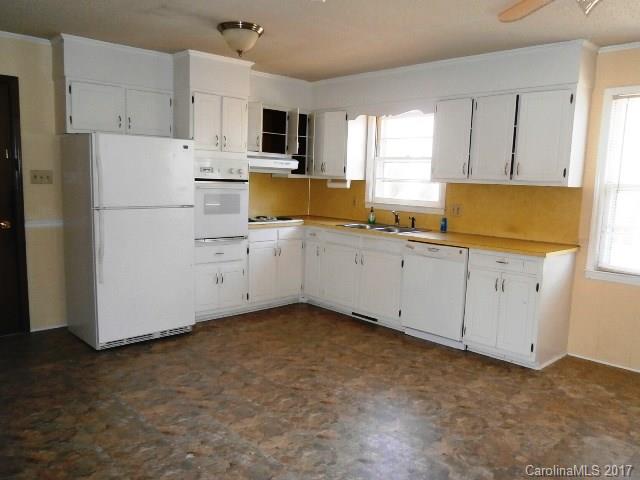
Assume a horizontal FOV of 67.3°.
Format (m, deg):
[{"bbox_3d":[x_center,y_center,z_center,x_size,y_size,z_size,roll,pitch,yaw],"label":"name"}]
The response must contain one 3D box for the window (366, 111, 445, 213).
[{"bbox_3d":[0.922,-0.840,5.175,0.080,1.060,1.063,-6,10,-42],"label":"window"}]

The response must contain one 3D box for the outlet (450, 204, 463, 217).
[{"bbox_3d":[1.319,-0.285,4.638,0.012,0.113,0.123,-5,10,-43],"label":"outlet"}]

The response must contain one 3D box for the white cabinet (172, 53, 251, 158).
[{"bbox_3d":[-1.104,-1.285,4.678,0.624,0.842,0.584,-5,10,-43],"label":"white cabinet"}]

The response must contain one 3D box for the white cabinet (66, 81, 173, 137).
[{"bbox_3d":[-1.860,-1.152,4.393,0.920,0.435,0.370,-6,10,-42],"label":"white cabinet"}]

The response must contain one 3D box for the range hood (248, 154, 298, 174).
[{"bbox_3d":[-0.669,-0.845,5.240,0.728,0.178,0.485,-5,10,-43],"label":"range hood"}]

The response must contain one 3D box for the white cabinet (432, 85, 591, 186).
[{"bbox_3d":[1.600,-0.858,4.174,0.330,0.760,1.240,-6,10,-42],"label":"white cabinet"}]

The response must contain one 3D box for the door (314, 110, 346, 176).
[{"bbox_3d":[0.112,-1.073,5.413,0.025,0.708,0.510,-5,10,-43],"label":"door"}]

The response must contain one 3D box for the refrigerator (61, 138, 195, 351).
[{"bbox_3d":[-1.653,-0.030,4.216,0.840,1.678,0.738,-5,10,-43],"label":"refrigerator"}]

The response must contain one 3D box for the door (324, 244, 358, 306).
[{"bbox_3d":[0.203,0.368,4.931,0.466,0.644,0.030,9,11,43],"label":"door"}]

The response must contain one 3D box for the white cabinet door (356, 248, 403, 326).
[{"bbox_3d":[0.557,0.428,4.591,0.504,0.650,0.030,9,11,43],"label":"white cabinet door"}]

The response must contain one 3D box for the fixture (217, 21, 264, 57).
[{"bbox_3d":[-0.569,-1.429,3.456,0.331,0.208,0.331,2,7,0],"label":"fixture"}]

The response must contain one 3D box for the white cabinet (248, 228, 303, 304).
[{"bbox_3d":[-0.676,0.241,5.507,0.749,0.825,0.615,-6,10,-42],"label":"white cabinet"}]

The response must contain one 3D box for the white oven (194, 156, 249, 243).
[{"bbox_3d":[-1.141,-0.439,4.935,0.606,0.820,0.590,-6,10,-42],"label":"white oven"}]

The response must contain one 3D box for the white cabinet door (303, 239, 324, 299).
[{"bbox_3d":[-0.082,0.319,5.204,0.276,0.647,0.030,9,11,43],"label":"white cabinet door"}]

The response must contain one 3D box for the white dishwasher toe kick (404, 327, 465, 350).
[{"bbox_3d":[1.011,0.852,4.263,0.040,0.085,0.595,-5,10,-44],"label":"white dishwasher toe kick"}]

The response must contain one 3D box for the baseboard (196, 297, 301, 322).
[{"bbox_3d":[-0.707,0.721,5.146,1.360,0.085,0.022,-6,10,-42],"label":"baseboard"}]

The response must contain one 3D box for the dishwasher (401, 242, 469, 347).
[{"bbox_3d":[1.229,0.430,4.467,0.605,0.816,0.610,-6,10,-42],"label":"dishwasher"}]

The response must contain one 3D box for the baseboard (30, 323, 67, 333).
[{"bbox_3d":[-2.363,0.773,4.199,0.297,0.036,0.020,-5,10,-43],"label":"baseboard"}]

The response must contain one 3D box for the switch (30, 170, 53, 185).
[{"bbox_3d":[-2.426,-0.547,4.201,0.167,0.114,0.014,-6,10,-42],"label":"switch"}]

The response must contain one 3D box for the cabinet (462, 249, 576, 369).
[{"bbox_3d":[1.632,0.500,3.979,0.555,0.866,0.629,-5,10,-43],"label":"cabinet"}]

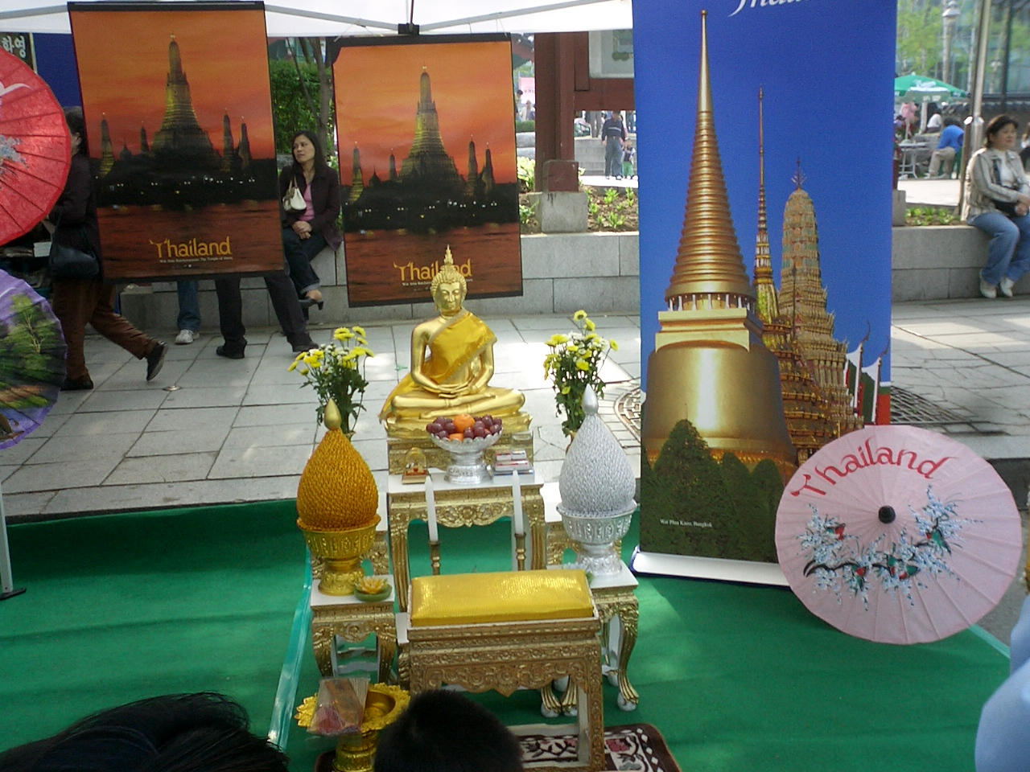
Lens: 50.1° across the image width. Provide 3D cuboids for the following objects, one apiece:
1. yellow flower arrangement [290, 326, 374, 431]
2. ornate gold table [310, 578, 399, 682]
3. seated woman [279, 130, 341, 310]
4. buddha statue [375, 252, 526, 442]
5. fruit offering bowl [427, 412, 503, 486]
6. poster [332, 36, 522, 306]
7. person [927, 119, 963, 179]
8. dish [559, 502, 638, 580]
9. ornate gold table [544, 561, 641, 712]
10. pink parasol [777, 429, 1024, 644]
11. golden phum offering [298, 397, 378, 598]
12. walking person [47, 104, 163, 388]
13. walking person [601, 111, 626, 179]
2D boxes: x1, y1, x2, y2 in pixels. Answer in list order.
[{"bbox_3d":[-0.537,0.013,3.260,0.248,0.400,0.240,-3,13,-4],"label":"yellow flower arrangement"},{"bbox_3d":[-0.435,0.733,3.024,0.220,0.370,0.195,-3,13,-8],"label":"ornate gold table"},{"bbox_3d":[-1.444,-1.151,7.816,0.500,1.300,0.680,0,13,4],"label":"seated woman"},{"bbox_3d":[-0.191,-0.145,3.308,0.450,0.550,0.260,-3,13,-8],"label":"buddha statue"},{"bbox_3d":[-0.141,0.173,3.194,0.221,0.193,0.221,-2,13,0],"label":"fruit offering bowl"},{"bbox_3d":[-0.297,-0.746,3.830,0.612,0.905,0.020,-4,11,-8],"label":"poster"},{"bbox_3d":[8.835,-4.906,22.562,0.630,1.200,0.480,-6,14,-18],"label":"person"},{"bbox_3d":[0.234,0.428,3.078,0.226,0.180,0.226,-1,13,0],"label":"dish"},{"bbox_3d":[0.217,0.705,3.103,0.225,0.375,0.190,-3,13,-8],"label":"ornate gold table"},{"bbox_3d":[1.280,0.531,3.695,0.766,0.766,0.520,-16,-34,13],"label":"pink parasol"},{"bbox_3d":[-0.485,0.303,3.002,0.229,0.537,0.229,-3,13,-4],"label":"golden phum offering"},{"bbox_3d":[-2.289,-0.768,6.142,0.620,1.560,0.500,-3,13,-8],"label":"walking person"},{"bbox_3d":[2.342,-5.758,26.005,0.570,1.700,0.380,-2,13,0],"label":"walking person"}]

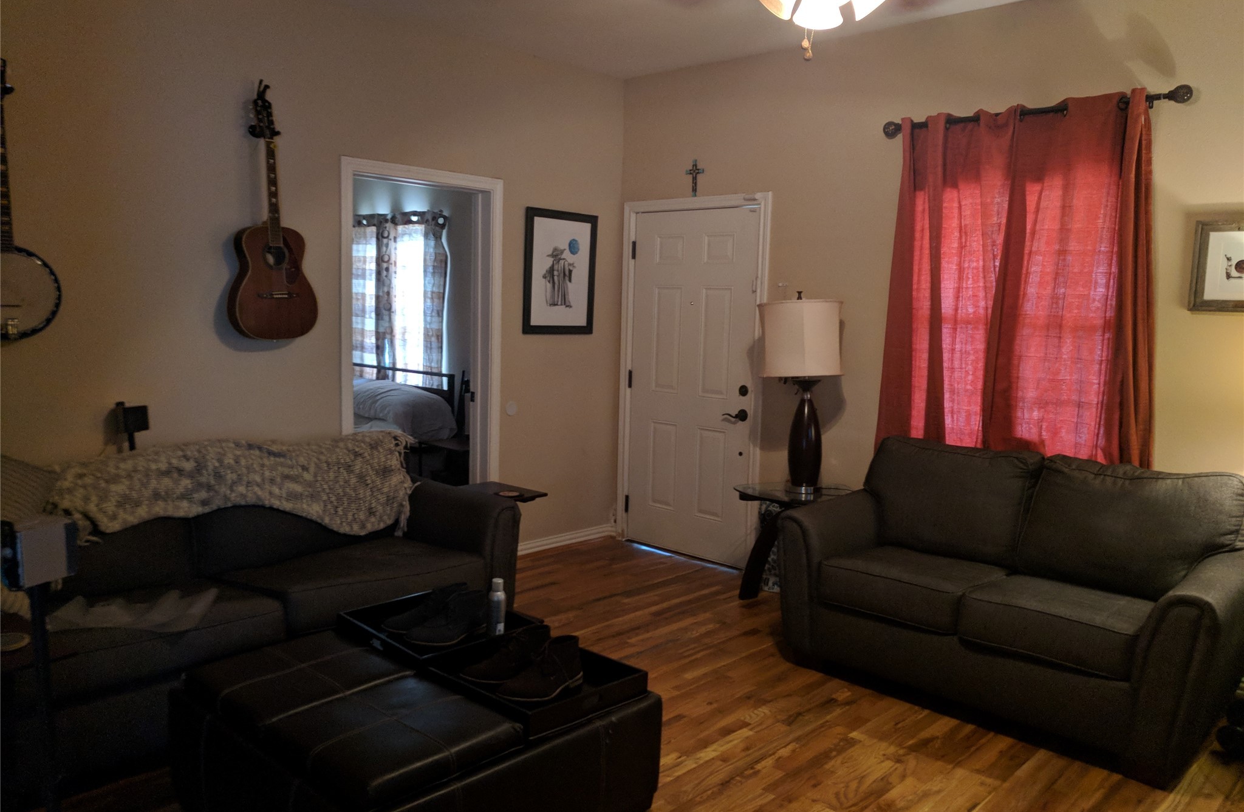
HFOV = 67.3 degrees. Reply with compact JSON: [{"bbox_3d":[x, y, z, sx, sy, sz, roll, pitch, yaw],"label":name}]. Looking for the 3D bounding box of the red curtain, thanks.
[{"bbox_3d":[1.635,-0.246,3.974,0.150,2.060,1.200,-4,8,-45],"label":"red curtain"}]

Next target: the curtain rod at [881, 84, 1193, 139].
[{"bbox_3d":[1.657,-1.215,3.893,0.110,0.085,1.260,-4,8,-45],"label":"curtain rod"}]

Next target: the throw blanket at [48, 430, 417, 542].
[{"bbox_3d":[-1.491,0.348,3.733,0.400,0.410,1.410,8,9,42],"label":"throw blanket"}]

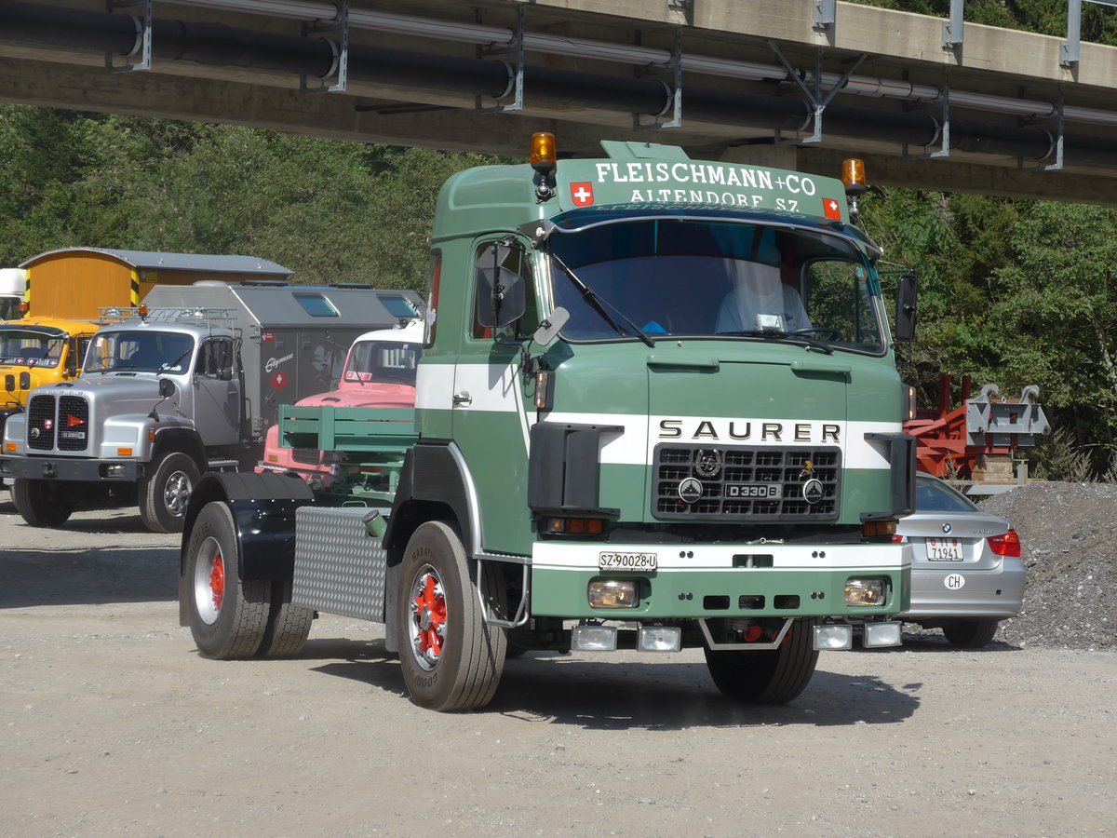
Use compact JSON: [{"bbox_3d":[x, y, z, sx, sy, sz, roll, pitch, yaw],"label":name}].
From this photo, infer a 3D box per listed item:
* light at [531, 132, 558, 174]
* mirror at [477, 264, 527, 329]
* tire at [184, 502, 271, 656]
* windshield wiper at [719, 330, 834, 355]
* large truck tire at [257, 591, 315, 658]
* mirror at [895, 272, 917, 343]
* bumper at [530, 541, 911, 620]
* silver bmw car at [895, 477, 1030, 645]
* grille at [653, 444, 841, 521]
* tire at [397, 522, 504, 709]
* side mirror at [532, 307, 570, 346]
[{"bbox_3d":[-0.075,-1.390,15.190,0.135,0.215,0.135,1,0,0],"label":"light"},{"bbox_3d":[-0.296,-0.630,14.998,0.265,0.325,0.100,1,0,7],"label":"mirror"},{"bbox_3d":[-2.221,1.087,19.483,0.290,1.040,1.050,1,-1,-26],"label":"tire"},{"bbox_3d":[1.139,-0.409,15.223,0.730,0.110,0.090,1,-1,-26],"label":"windshield wiper"},{"bbox_3d":[-1.935,1.095,19.623,0.290,1.040,1.050,1,-1,-26],"label":"large truck tire"},{"bbox_3d":[1.920,-0.610,16.059,0.070,0.360,0.180,1,-1,39],"label":"mirror"},{"bbox_3d":[0.952,0.837,15.140,2.270,0.385,0.300,1,-1,-26],"label":"bumper"},{"bbox_3d":[2.060,1.075,23.800,1.820,1.420,4.530,1,0,-23],"label":"silver bmw car"},{"bbox_3d":[0.992,0.330,15.085,1.125,0.385,0.090,1,-1,-26],"label":"grille"},{"bbox_3d":[-0.594,1.094,16.030,0.295,1.040,1.050,1,0,-24],"label":"tire"},{"bbox_3d":[-0.035,-0.464,14.695,0.140,0.220,0.050,29,-19,38],"label":"side mirror"}]

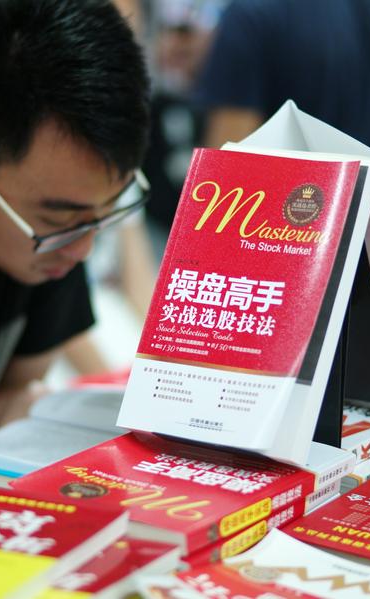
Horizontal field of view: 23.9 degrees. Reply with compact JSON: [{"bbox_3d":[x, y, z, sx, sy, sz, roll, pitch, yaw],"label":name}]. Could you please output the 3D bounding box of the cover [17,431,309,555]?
[{"bbox_3d":[0.005,0.144,0.716,0.172,0.015,0.240,6,9,36],"label":"cover"}]

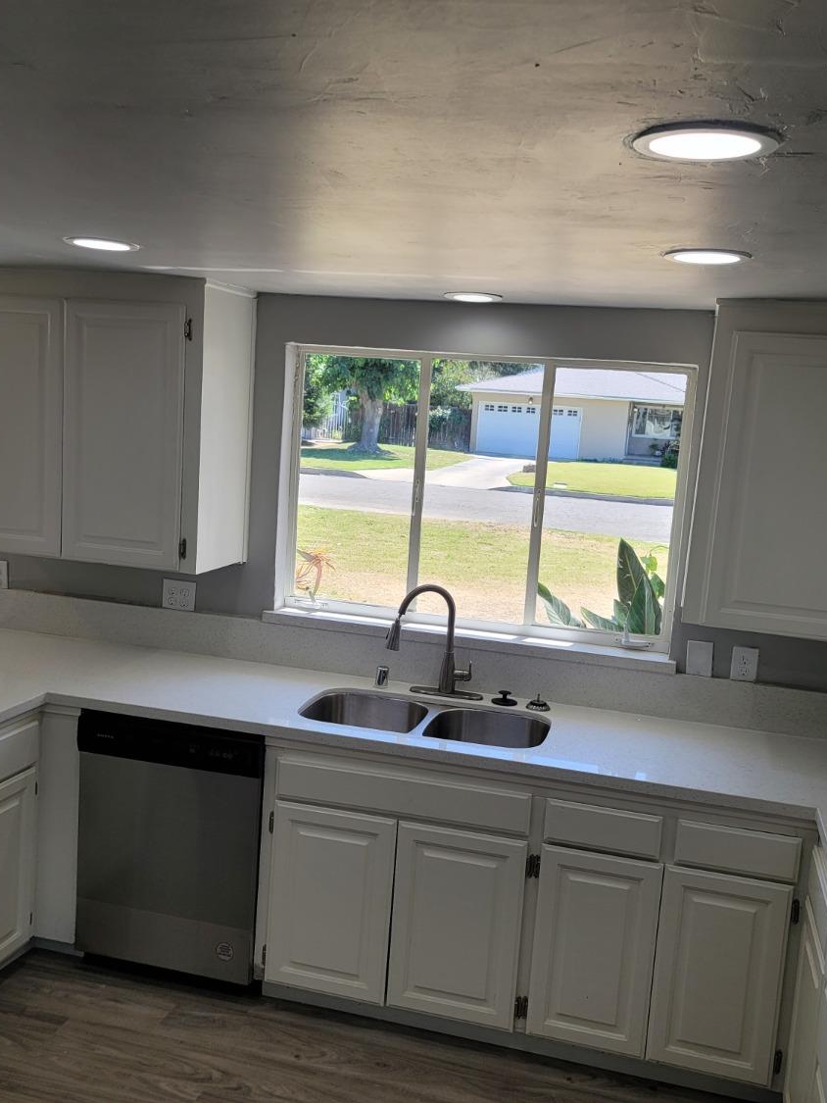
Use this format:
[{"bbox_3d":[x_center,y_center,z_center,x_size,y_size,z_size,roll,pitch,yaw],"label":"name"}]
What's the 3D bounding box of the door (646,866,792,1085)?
[{"bbox_3d":[0.820,1.137,2.857,0.328,0.568,0.025,6,8,15],"label":"door"}]

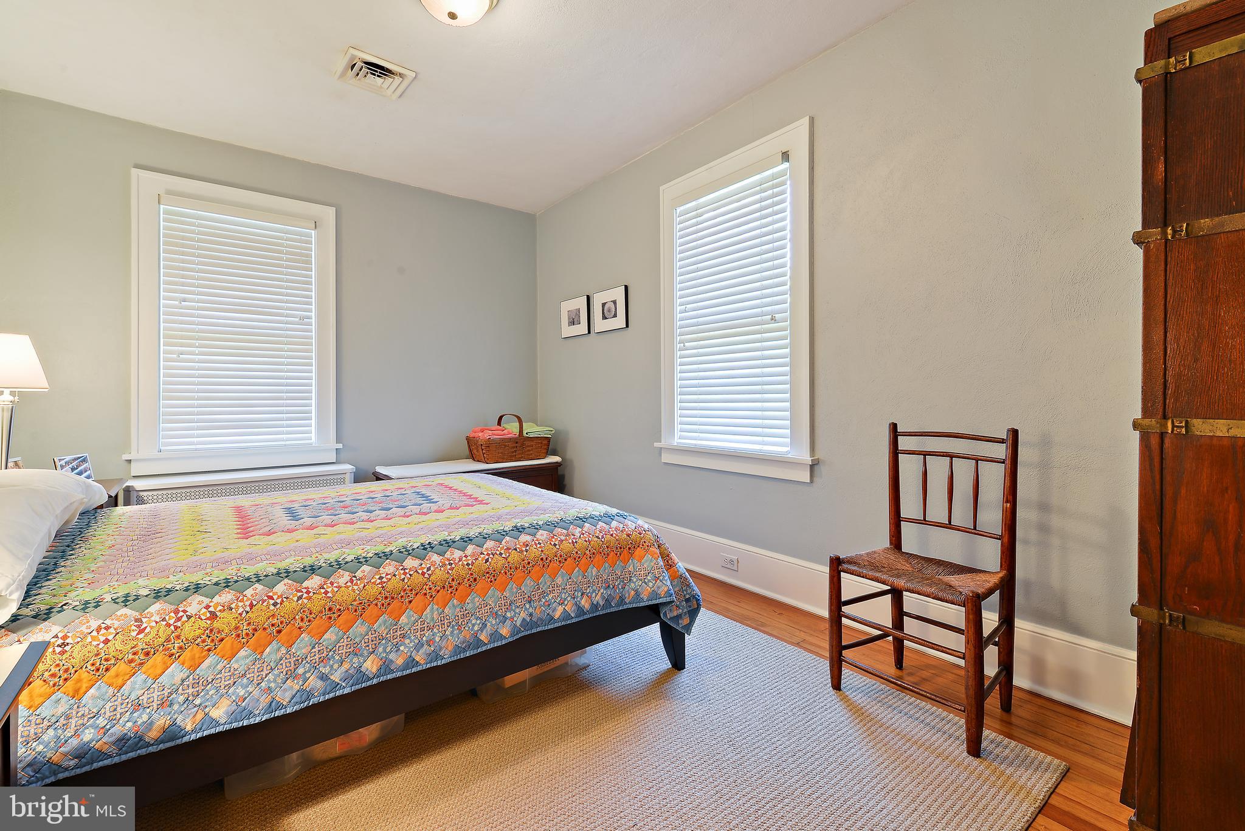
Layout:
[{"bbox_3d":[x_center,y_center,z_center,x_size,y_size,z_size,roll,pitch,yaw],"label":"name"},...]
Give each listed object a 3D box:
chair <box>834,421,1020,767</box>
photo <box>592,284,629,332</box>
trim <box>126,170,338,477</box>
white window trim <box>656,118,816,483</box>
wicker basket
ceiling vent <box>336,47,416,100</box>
[{"bbox_3d":[0.940,0.469,1.633,0.370,0.865,0.445,-2,2,-38],"label":"chair"},{"bbox_3d":[-0.074,-0.691,3.426,0.032,0.268,0.335,-2,2,-38],"label":"photo"},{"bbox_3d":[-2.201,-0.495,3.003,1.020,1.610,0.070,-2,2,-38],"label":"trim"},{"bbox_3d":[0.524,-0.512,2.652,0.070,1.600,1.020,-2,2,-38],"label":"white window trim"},{"bbox_3d":[-0.824,0.156,3.740,0.530,0.325,0.305,-2,2,-38],"label":"wicker basket"},{"bbox_3d":[-1.121,-1.541,2.357,0.275,0.025,0.270,-2,2,-38],"label":"ceiling vent"}]

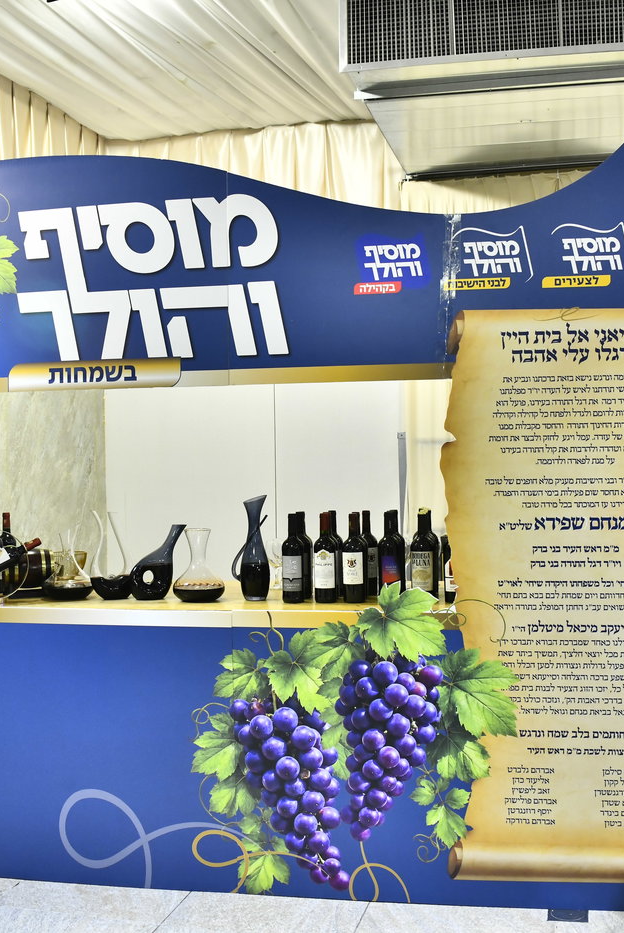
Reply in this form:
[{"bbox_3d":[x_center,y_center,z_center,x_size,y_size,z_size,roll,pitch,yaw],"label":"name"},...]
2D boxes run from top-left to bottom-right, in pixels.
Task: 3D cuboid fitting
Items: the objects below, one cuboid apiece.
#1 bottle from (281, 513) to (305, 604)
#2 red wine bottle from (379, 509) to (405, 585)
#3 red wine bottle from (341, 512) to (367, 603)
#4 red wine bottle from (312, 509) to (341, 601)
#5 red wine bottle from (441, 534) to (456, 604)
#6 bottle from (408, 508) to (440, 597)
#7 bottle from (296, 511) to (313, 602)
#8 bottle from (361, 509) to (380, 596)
[{"bbox_3d":[-0.063,0.314,3.700,0.075,0.302,0.075,0,0,7],"label":"bottle"},{"bbox_3d":[0.266,0.308,3.690,0.075,0.302,0.075,0,0,-7],"label":"red wine bottle"},{"bbox_3d":[0.141,0.306,3.679,0.076,0.298,0.076,-1,0,2],"label":"red wine bottle"},{"bbox_3d":[0.048,0.310,3.690,0.075,0.303,0.075,0,0,8],"label":"red wine bottle"},{"bbox_3d":[0.462,0.321,3.626,0.068,0.262,0.068,-1,0,7],"label":"red wine bottle"},{"bbox_3d":[0.373,0.303,3.645,0.077,0.298,0.077,-1,0,6],"label":"bottle"},{"bbox_3d":[-0.034,0.308,3.791,0.075,0.298,0.075,-1,0,-12],"label":"bottle"},{"bbox_3d":[0.196,0.305,3.847,0.075,0.298,0.075,-1,0,-17],"label":"bottle"}]

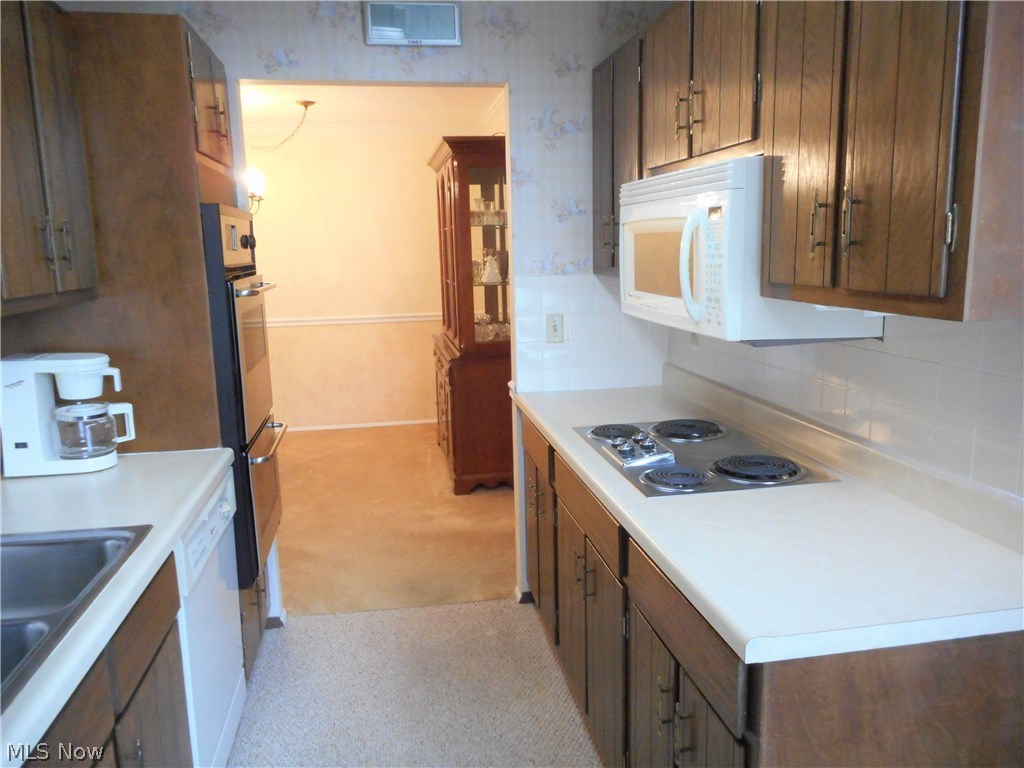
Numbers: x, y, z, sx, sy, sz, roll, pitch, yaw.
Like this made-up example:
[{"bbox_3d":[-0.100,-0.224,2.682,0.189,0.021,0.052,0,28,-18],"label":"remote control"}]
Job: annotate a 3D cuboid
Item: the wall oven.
[{"bbox_3d":[-1.090,0.024,2.444,0.605,1.166,0.563,-3,11,-10],"label":"wall oven"}]

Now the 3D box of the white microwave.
[{"bbox_3d":[0.597,-0.368,2.032,0.411,0.407,0.759,-3,11,-10],"label":"white microwave"}]

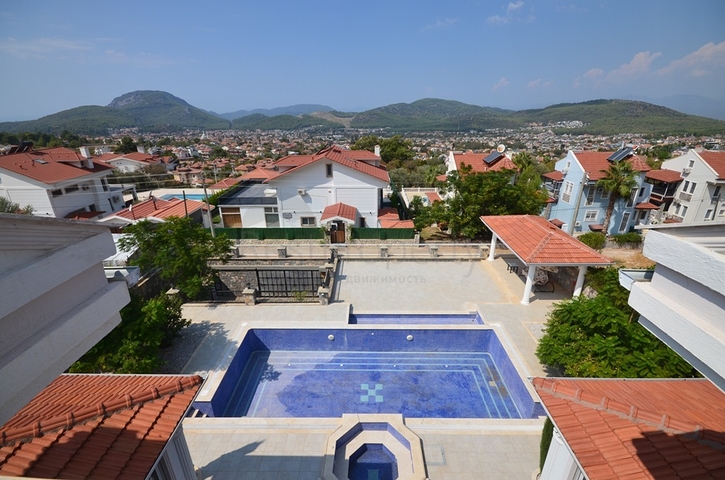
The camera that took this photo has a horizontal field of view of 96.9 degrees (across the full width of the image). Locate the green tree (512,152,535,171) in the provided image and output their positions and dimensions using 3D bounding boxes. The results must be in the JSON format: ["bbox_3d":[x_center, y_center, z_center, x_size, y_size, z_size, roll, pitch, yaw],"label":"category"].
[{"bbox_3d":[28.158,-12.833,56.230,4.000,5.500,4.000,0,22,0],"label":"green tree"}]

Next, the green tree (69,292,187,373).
[{"bbox_3d":[-9.750,3.673,13.753,4.500,2.900,4.800,0,20,0],"label":"green tree"}]

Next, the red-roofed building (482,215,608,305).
[{"bbox_3d":[9.917,0.659,18.928,3.986,3.619,7.633,0,22,0],"label":"red-roofed building"}]

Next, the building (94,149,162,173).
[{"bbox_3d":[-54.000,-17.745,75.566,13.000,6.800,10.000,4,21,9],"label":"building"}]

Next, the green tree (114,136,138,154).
[{"bbox_3d":[-55.389,-21.318,75.456,5.600,6.500,5.600,0,22,0],"label":"green tree"}]

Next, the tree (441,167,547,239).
[{"bbox_3d":[12.592,-3.713,31.876,9.200,6.900,7.500,0,22,0],"label":"tree"}]

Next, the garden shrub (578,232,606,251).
[{"bbox_3d":[19.650,0.277,27.855,2.300,1.600,2.200,0,20,0],"label":"garden shrub"}]

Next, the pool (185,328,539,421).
[{"bbox_3d":[0.244,5.681,13.073,11.750,1.400,4.794,0,22,0],"label":"pool"}]

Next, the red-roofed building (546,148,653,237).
[{"bbox_3d":[26.300,-5.645,35.999,8.000,8.400,7.000,0,20,0],"label":"red-roofed building"}]

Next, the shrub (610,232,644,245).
[{"bbox_3d":[24.245,-0.145,29.526,2.900,1.200,1.600,0,22,0],"label":"shrub"}]

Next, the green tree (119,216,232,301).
[{"bbox_3d":[-10.900,1.118,19.310,5.800,5.000,5.000,0,20,0],"label":"green tree"}]

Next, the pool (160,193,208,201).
[{"bbox_3d":[-31.650,-7.173,58.110,9.300,1.200,5.300,0,20,0],"label":"pool"}]

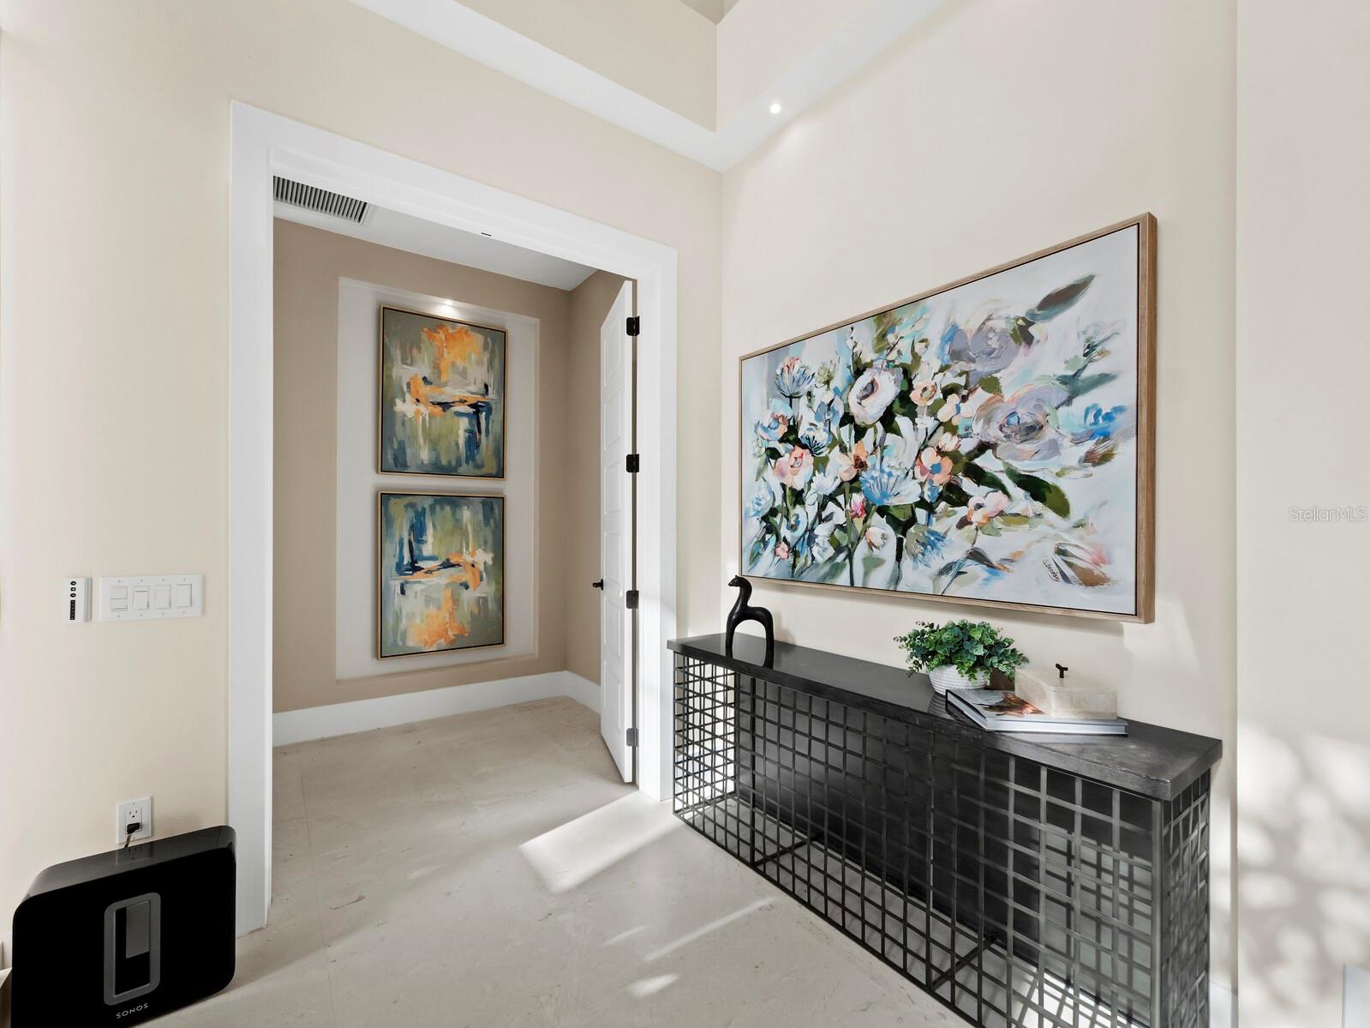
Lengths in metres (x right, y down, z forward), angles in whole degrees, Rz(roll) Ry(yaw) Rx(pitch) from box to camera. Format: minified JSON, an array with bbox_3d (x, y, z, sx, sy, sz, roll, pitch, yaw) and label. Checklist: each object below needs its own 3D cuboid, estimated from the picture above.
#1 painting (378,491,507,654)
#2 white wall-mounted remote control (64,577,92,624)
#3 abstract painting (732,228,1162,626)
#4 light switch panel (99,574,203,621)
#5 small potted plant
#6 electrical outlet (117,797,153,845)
[{"bbox_3d":[-1.601,0.395,3.703,0.784,1.050,0.045,1,-1,-35],"label":"painting"},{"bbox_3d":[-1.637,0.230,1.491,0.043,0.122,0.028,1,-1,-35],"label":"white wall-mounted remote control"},{"bbox_3d":[0.724,-0.231,2.003,0.050,1.022,1.520,1,-1,-36],"label":"abstract painting"},{"bbox_3d":[-1.521,0.240,1.584,0.214,0.124,0.010,1,-1,-35],"label":"light switch panel"},{"bbox_3d":[0.838,0.442,1.700,0.300,0.220,0.340,1,-1,-36],"label":"small potted plant"},{"bbox_3d":[-1.546,0.863,1.557,0.070,0.114,0.010,1,-1,-35],"label":"electrical outlet"}]

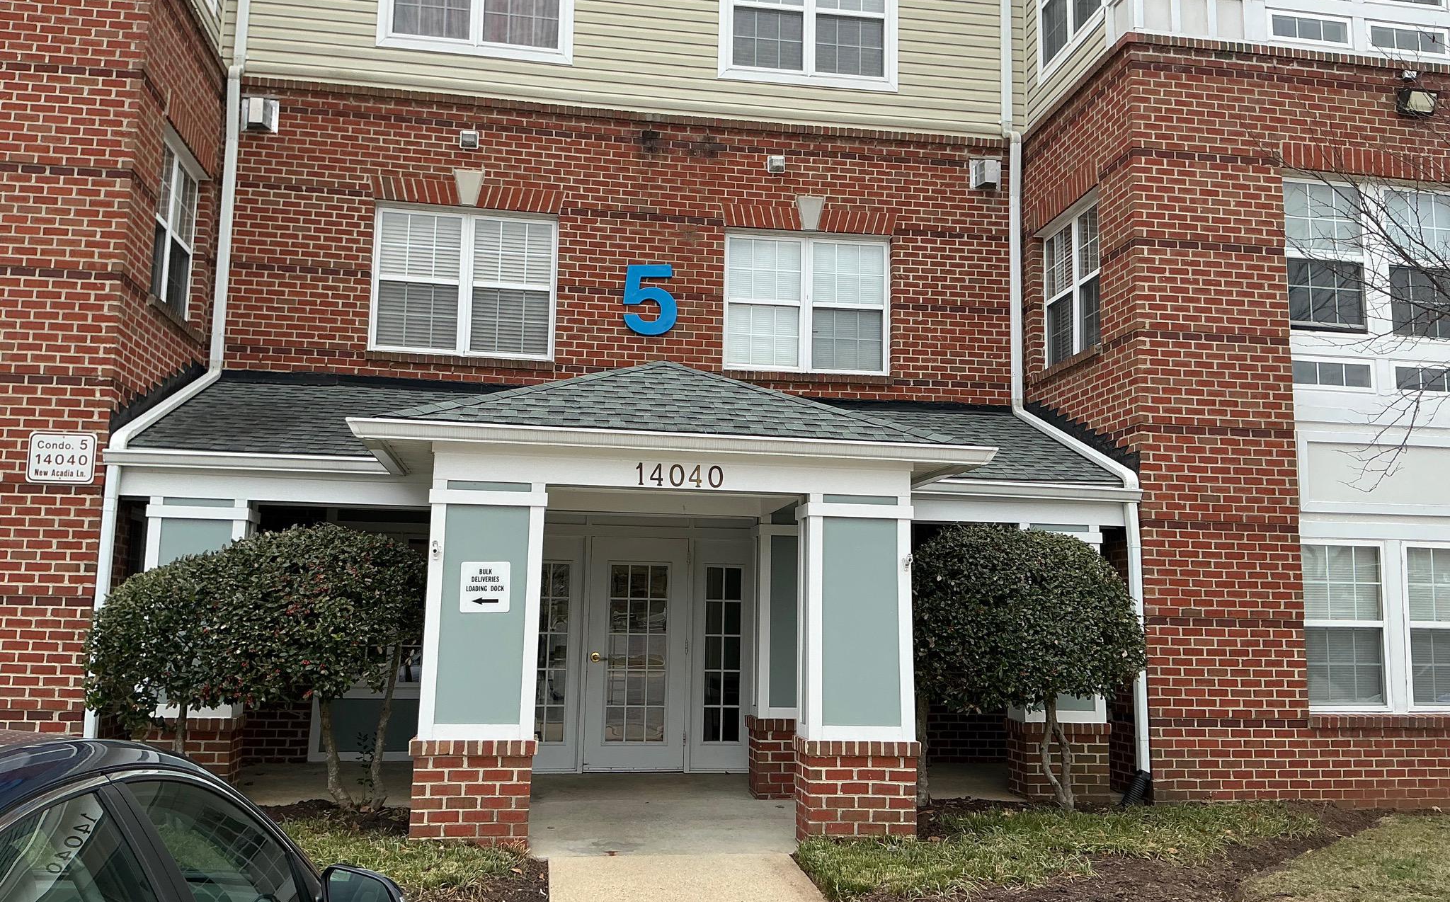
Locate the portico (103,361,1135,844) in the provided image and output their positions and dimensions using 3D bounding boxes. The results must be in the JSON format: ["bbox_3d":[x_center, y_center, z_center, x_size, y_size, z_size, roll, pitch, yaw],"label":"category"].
[{"bbox_3d":[-0.559,0.925,9.168,8.100,3.590,4.420,2,-8,-8],"label":"portico"}]

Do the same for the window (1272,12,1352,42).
[{"bbox_3d":[5.369,-3.878,10.761,0.790,0.245,0.100,2,-8,-8],"label":"window"}]

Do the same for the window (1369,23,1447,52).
[{"bbox_3d":[6.351,-3.829,10.903,0.790,0.245,0.100,2,-8,-8],"label":"window"}]

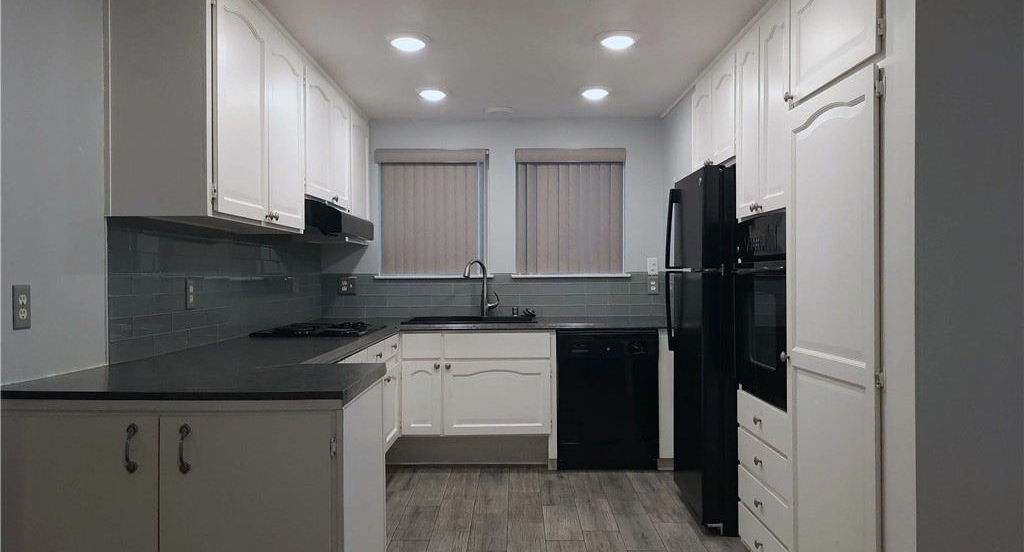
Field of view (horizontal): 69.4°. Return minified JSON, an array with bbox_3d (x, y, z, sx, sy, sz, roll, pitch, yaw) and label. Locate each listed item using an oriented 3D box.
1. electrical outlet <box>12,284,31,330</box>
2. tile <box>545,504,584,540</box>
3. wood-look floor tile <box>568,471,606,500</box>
[{"bbox_3d":[-1.339,0.085,2.019,0.010,0.116,0.071,0,0,0],"label":"electrical outlet"},{"bbox_3d":[0.240,1.186,3.539,0.171,0.010,0.469,0,0,0],"label":"tile"},{"bbox_3d":[0.417,1.184,4.131,0.171,0.010,0.469,0,0,0],"label":"wood-look floor tile"}]

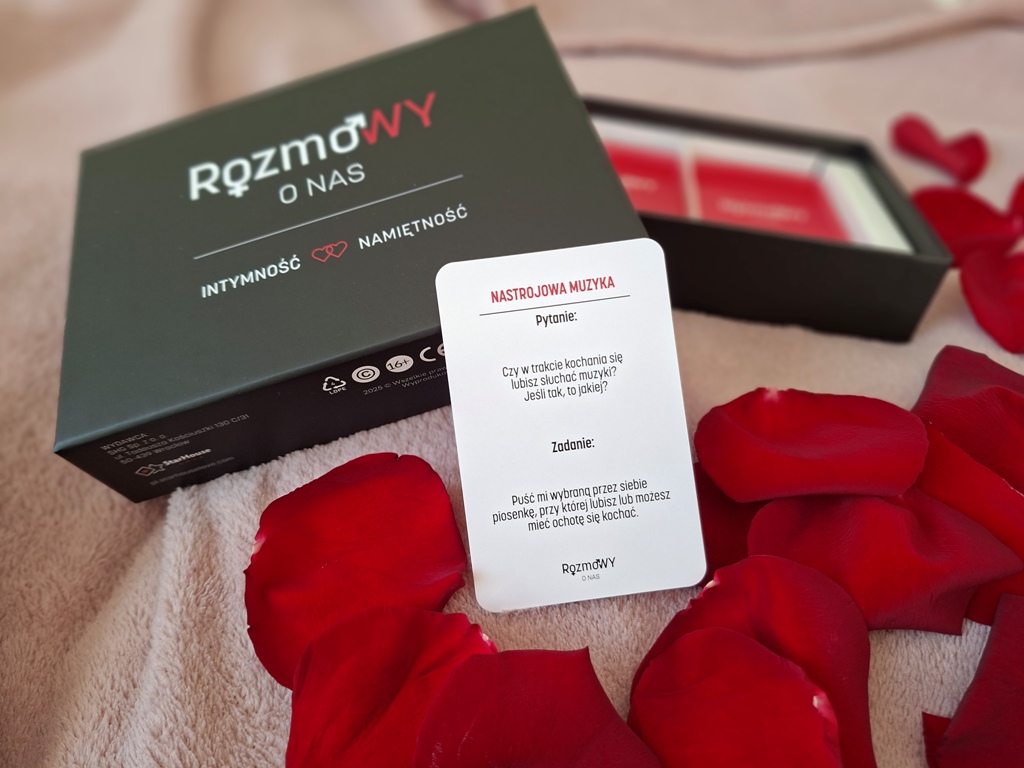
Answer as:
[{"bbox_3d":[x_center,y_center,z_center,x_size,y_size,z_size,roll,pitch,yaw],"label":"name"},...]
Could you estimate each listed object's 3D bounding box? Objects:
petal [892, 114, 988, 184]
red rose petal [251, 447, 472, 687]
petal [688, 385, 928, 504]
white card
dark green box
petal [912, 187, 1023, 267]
[{"bbox_3d":[0.205,-0.112,0.326,0.042,0.018,0.032,5,43,7],"label":"petal"},{"bbox_3d":[-0.040,0.049,0.177,0.055,0.014,0.060,-7,49,-2],"label":"red rose petal"},{"bbox_3d":[0.084,0.018,0.191,0.062,0.014,0.033,1,42,5],"label":"petal"},{"bbox_3d":[0.015,0.010,0.176,0.060,0.091,0.001,-7,-1,-1],"label":"white card"},{"bbox_3d":[-0.053,-0.048,0.224,0.167,0.036,0.120,-17,60,1],"label":"dark green box"},{"bbox_3d":[0.180,-0.063,0.272,0.048,0.014,0.038,3,43,5],"label":"petal"}]

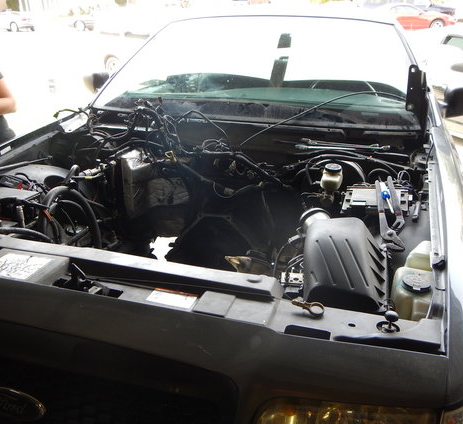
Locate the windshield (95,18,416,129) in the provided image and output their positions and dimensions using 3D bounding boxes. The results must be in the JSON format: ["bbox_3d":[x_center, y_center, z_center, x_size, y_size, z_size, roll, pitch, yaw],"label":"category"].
[{"bbox_3d":[0.124,-0.718,2.258,1.570,0.130,0.880,7,54,16],"label":"windshield"}]

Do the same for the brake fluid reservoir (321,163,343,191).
[{"bbox_3d":[0.359,-0.123,1.640,0.080,0.092,0.090,7,25,16],"label":"brake fluid reservoir"}]

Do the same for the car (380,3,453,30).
[{"bbox_3d":[9.180,-10.150,24.000,4.650,1.370,1.850,3,24,8],"label":"car"}]

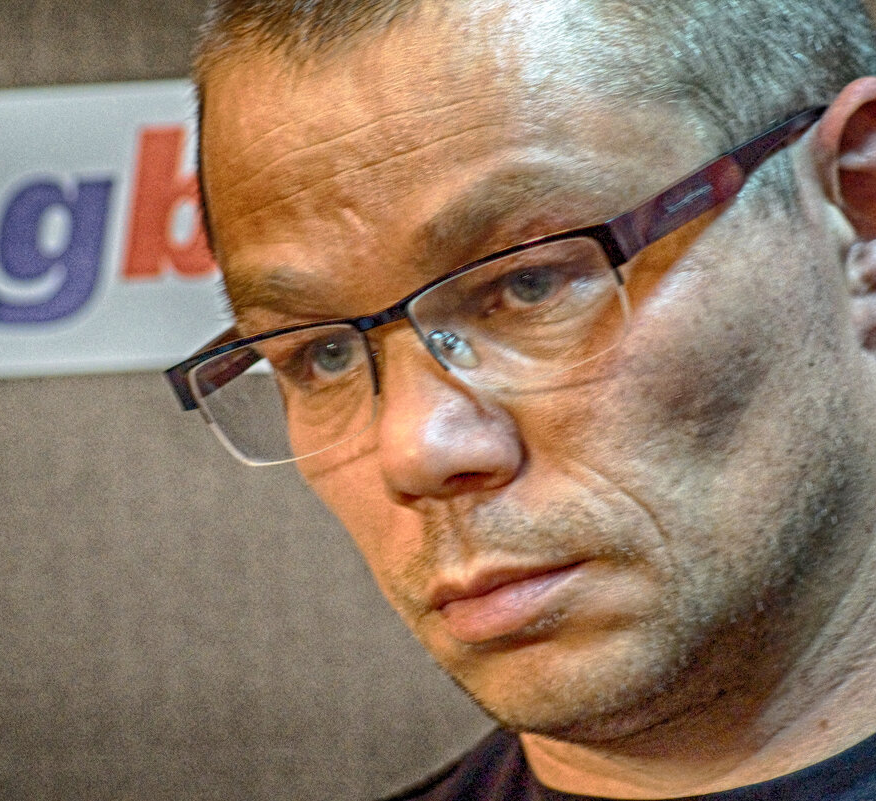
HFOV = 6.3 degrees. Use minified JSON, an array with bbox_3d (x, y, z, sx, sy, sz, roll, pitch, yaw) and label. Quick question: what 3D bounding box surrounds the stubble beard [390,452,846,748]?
[{"bbox_3d":[0.039,0.054,2.149,0.134,0.079,0.094,-20,-1,33],"label":"stubble beard"}]

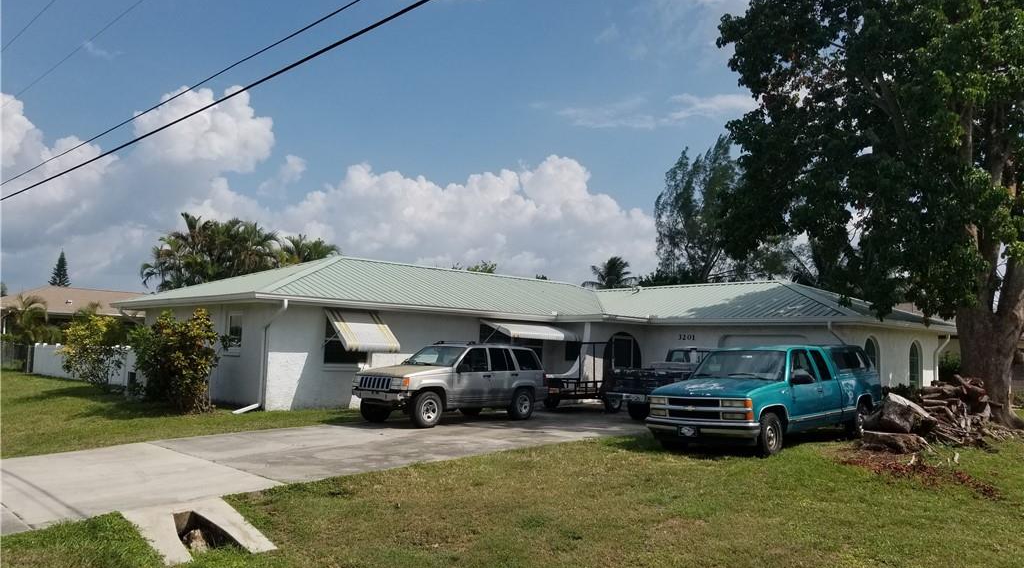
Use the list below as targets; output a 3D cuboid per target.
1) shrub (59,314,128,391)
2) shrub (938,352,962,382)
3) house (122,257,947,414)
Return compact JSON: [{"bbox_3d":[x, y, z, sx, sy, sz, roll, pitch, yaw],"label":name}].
[{"bbox_3d":[-13.077,2.077,23.880,2.200,2.260,2.200,6,-7,-43],"label":"shrub"},{"bbox_3d":[15.079,3.260,26.352,1.400,1.820,1.400,6,-7,-43],"label":"shrub"},{"bbox_3d":[0.754,1.444,23.686,19.140,4.180,18.060,6,-7,-43],"label":"house"}]

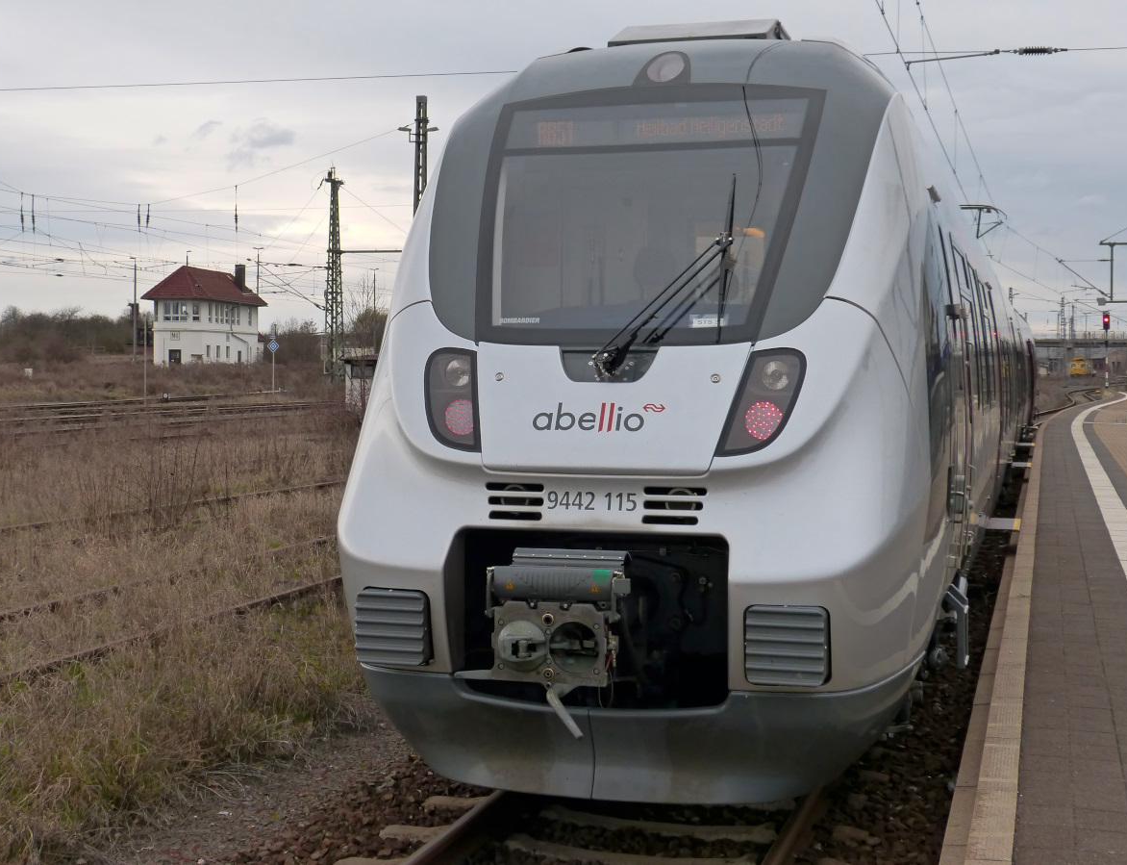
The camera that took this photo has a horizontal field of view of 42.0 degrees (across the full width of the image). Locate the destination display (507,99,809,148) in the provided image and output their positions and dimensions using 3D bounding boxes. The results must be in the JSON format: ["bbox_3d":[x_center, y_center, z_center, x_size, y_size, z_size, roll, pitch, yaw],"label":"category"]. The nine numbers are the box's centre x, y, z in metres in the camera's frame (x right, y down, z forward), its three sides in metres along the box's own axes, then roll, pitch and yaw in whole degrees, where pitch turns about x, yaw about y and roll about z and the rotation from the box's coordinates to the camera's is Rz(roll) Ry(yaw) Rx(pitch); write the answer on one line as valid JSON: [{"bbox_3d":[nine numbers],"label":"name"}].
[{"bbox_3d":[0.457,-1.530,7.325,1.500,0.250,0.160,1,3,17],"label":"destination display"}]

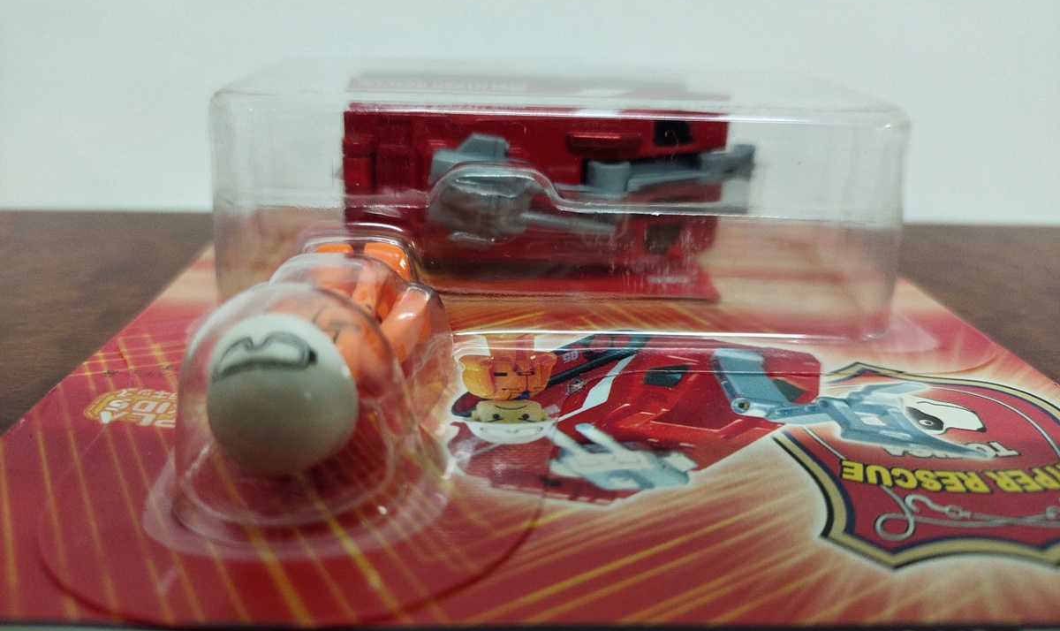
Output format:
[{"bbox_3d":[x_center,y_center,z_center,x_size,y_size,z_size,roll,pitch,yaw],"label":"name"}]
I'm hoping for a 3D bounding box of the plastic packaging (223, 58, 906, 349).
[{"bbox_3d":[0.005,-0.027,0.169,0.123,0.039,0.067,1,22,-4],"label":"plastic packaging"}]

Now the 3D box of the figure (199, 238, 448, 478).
[{"bbox_3d":[-0.029,0.004,0.113,0.027,0.019,0.051,3,22,1],"label":"figure"}]

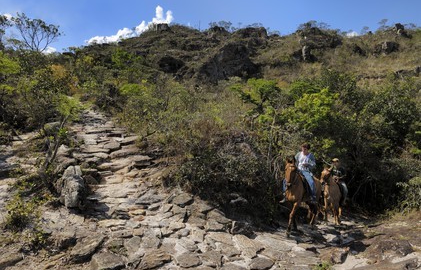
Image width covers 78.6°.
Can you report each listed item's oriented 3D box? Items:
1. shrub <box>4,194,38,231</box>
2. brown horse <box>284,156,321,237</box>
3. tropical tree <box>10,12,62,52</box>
[{"bbox_3d":[-3.896,1.598,5.300,0.620,0.660,0.600,4,-7,-36],"label":"shrub"},{"bbox_3d":[2.483,1.556,6.927,0.580,1.920,2.200,-5,-8,38],"label":"brown horse"},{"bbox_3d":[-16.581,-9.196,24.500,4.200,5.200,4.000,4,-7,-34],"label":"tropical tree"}]

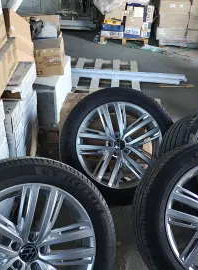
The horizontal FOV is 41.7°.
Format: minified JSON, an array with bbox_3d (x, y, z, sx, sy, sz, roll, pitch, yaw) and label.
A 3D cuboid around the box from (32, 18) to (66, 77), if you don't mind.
[{"bbox_3d":[-0.432,-0.762,2.226,0.250,0.380,0.360,-2,35,-6],"label":"box"}]

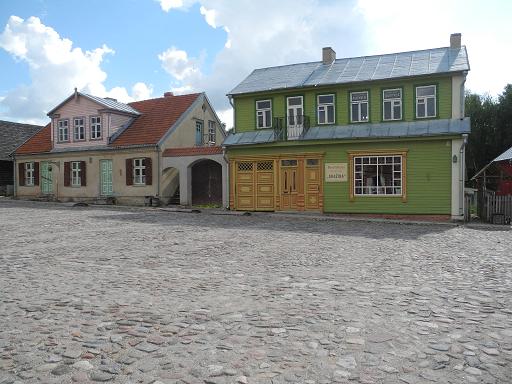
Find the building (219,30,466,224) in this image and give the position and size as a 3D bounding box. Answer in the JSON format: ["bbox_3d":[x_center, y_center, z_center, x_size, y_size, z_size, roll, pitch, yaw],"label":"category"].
[{"bbox_3d":[5.950,-3.815,29.307,13.002,10.278,9.523,-1,0,22],"label":"building"}]

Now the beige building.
[{"bbox_3d":[-10.256,-3.296,38.255,14.991,8.314,10.382,0,0,29],"label":"beige building"}]

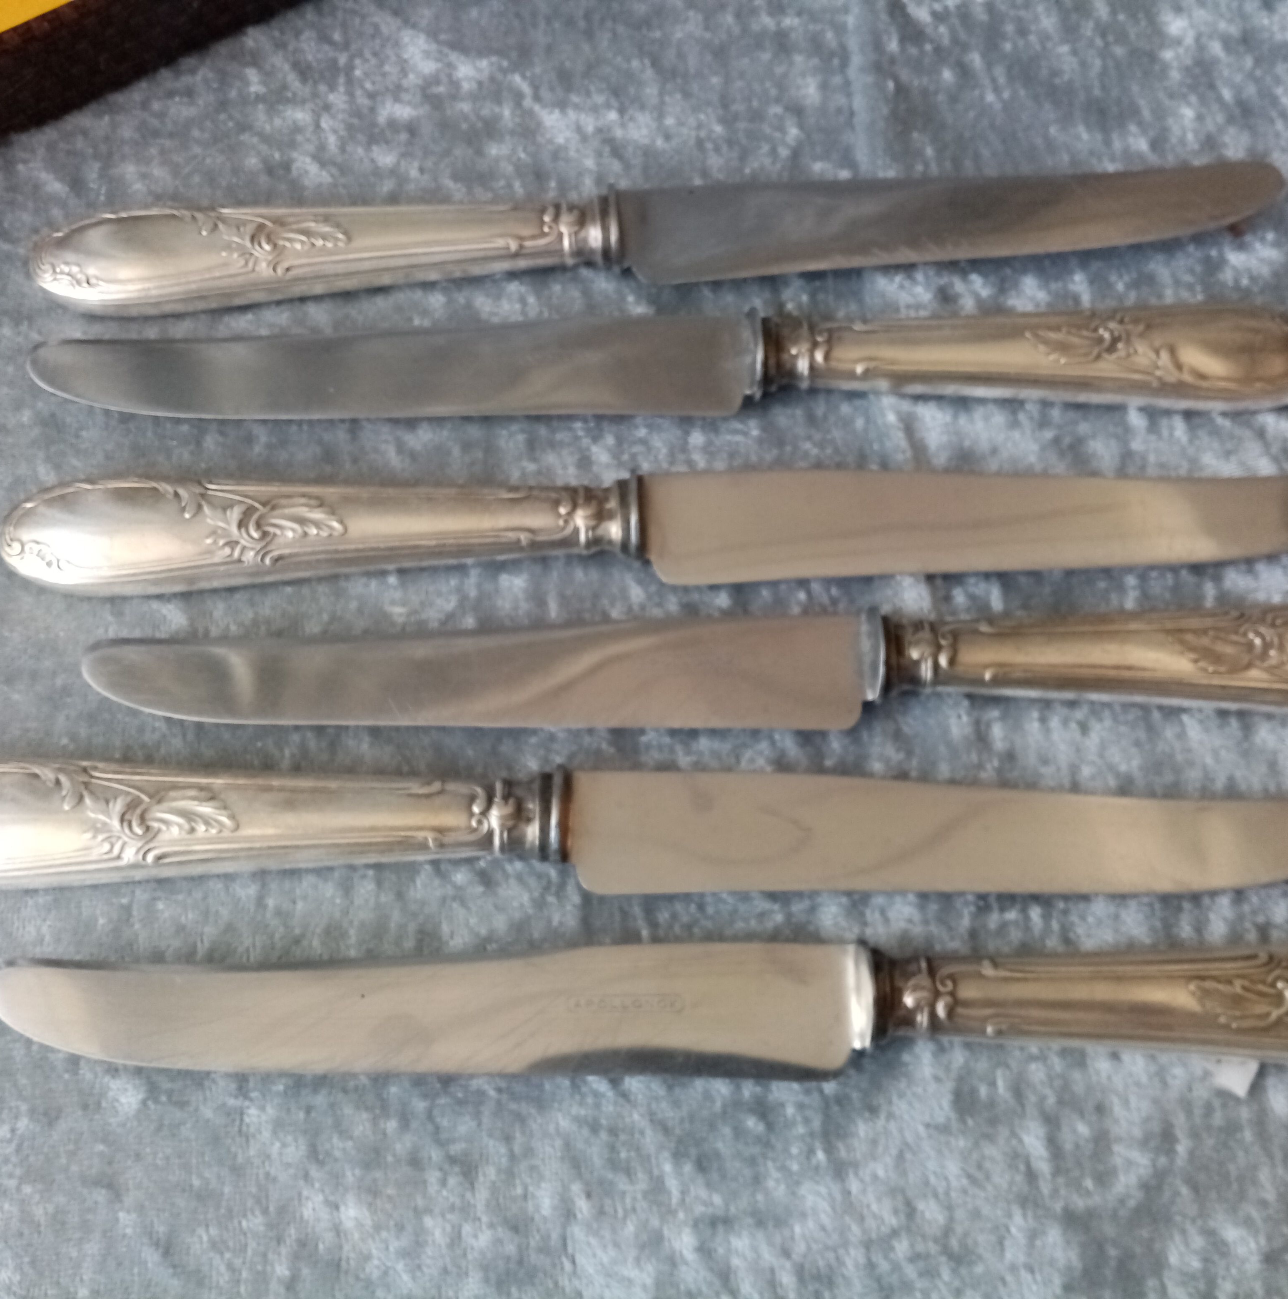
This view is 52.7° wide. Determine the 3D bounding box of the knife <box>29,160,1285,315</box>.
[{"bbox_3d":[0.008,-0.081,0.252,0.244,0.014,0.022,-4,70,-4],"label":"knife"}]

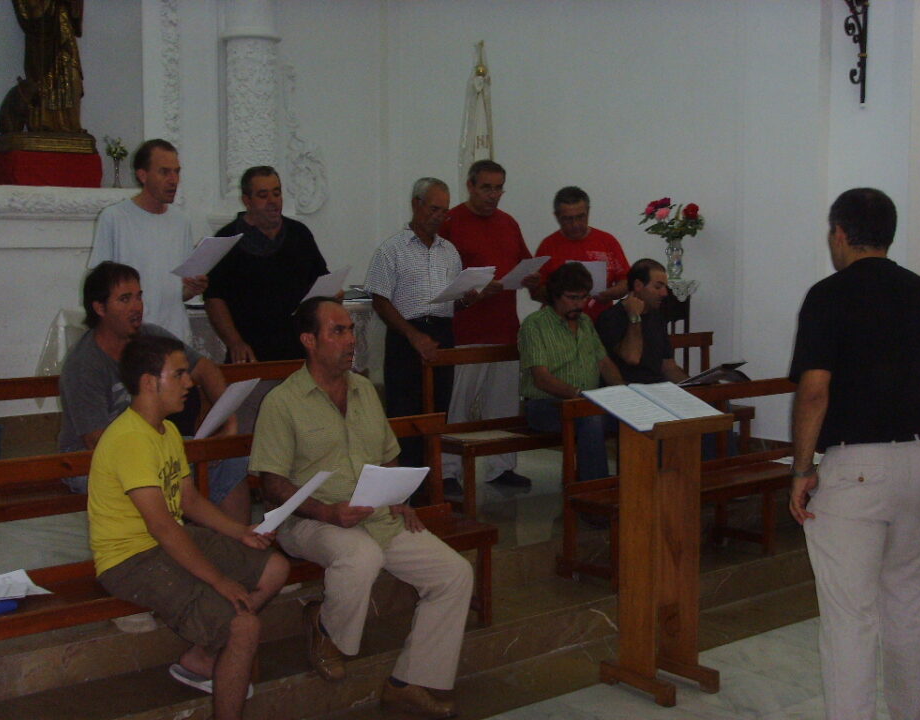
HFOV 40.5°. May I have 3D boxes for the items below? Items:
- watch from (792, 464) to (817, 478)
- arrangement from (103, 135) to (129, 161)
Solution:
[{"bbox_3d":[1.012,0.327,3.660,0.058,0.042,0.060,-2,5,-13],"label":"watch"},{"bbox_3d":[-2.851,-1.758,10.327,0.210,0.210,0.190,-4,6,-39],"label":"arrangement"}]

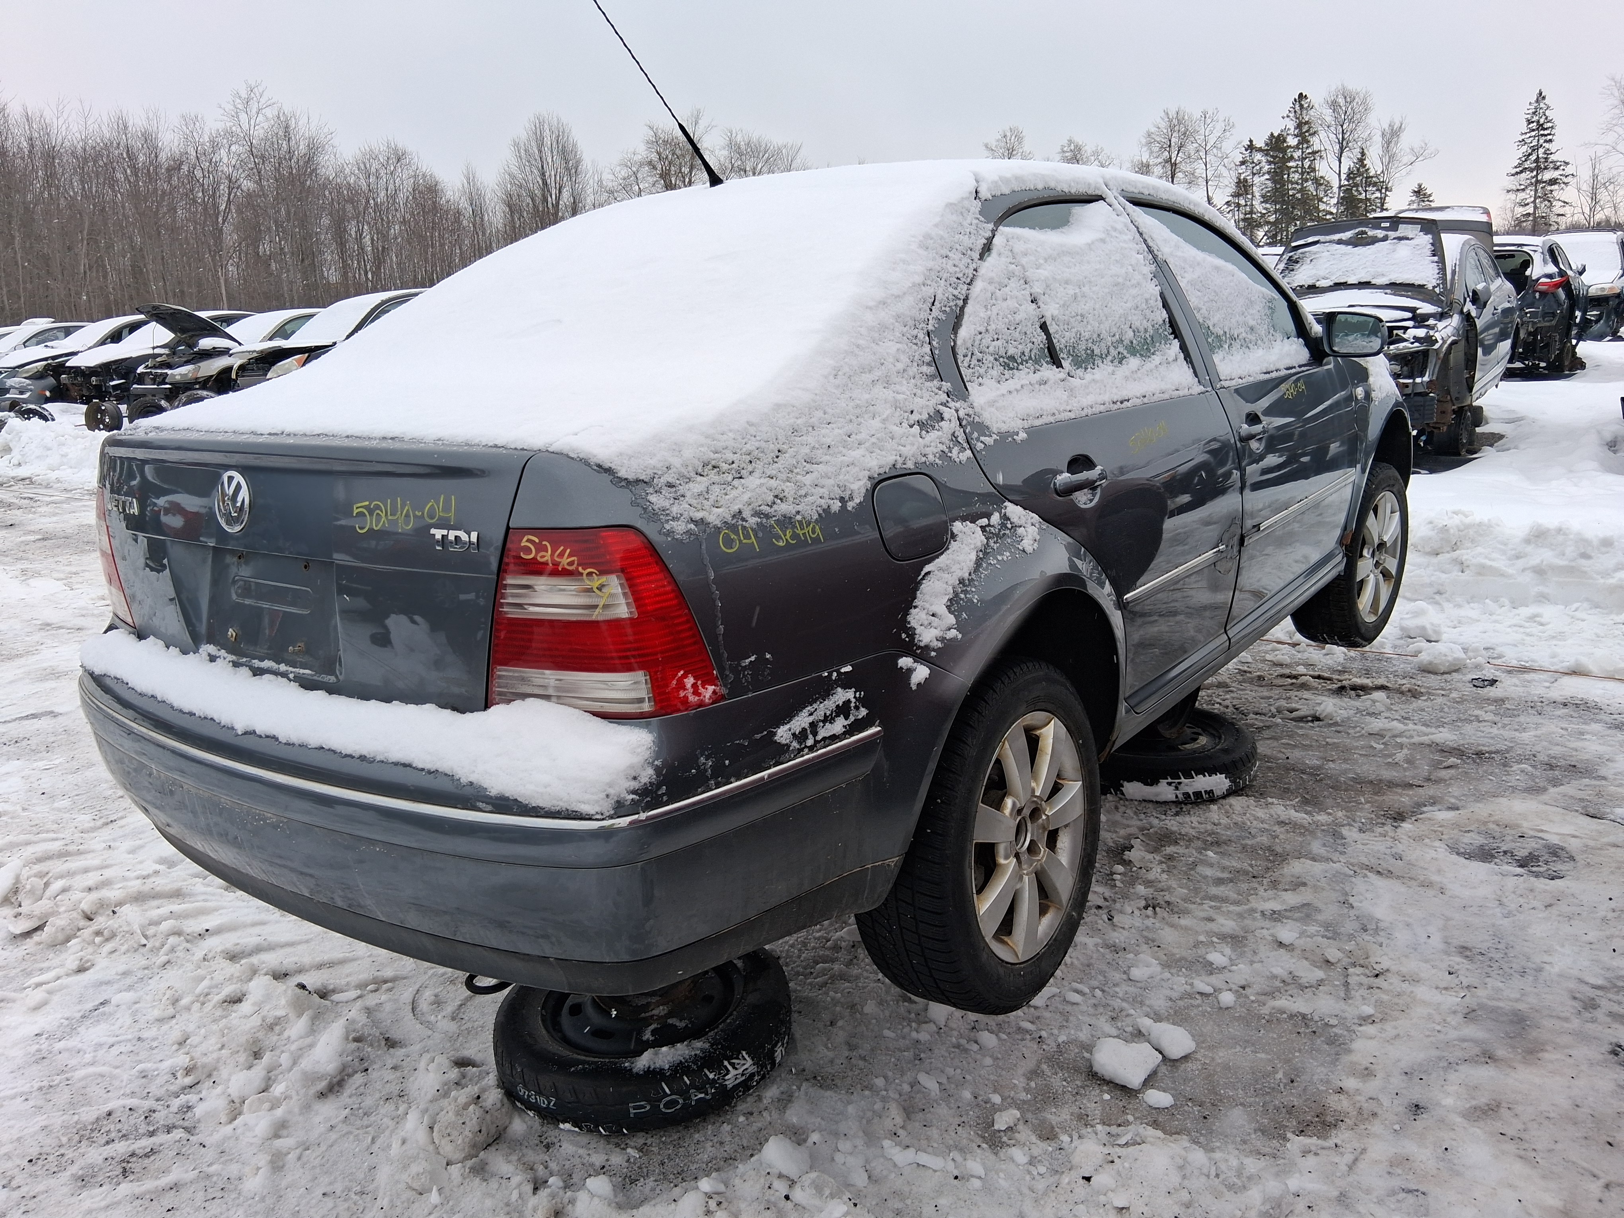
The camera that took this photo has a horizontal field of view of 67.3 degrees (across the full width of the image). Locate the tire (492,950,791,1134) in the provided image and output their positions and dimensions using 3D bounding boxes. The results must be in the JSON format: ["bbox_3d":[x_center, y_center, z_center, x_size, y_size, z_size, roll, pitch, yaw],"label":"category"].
[{"bbox_3d":[-0.351,0.893,2.597,0.610,0.180,0.610,-3,13,0],"label":"tire"}]

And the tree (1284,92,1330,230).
[{"bbox_3d":[26.402,-21.499,65.000,2.800,11.750,2.800,-3,13,0],"label":"tree"}]

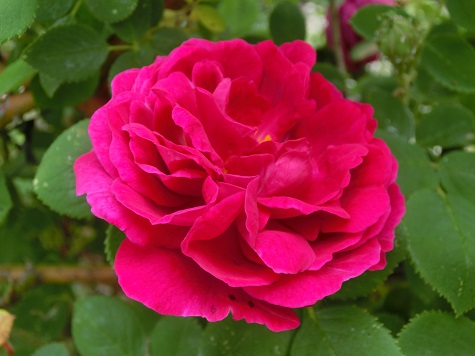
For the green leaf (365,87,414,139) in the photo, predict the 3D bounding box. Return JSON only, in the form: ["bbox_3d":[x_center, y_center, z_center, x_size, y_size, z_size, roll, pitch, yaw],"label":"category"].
[{"bbox_3d":[0.077,-0.035,0.260,0.029,0.013,0.033,0,69,-6],"label":"green leaf"}]

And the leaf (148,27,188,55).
[{"bbox_3d":[-0.036,-0.071,0.265,0.023,0.011,0.017,0,67,0],"label":"leaf"}]

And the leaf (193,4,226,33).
[{"bbox_3d":[-0.018,-0.101,0.320,0.021,0.012,0.018,0,69,0],"label":"leaf"}]

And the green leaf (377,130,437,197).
[{"bbox_3d":[0.081,-0.006,0.245,0.034,0.014,0.035,0,67,-6],"label":"green leaf"}]

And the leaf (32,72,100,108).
[{"bbox_3d":[-0.093,-0.050,0.275,0.036,0.013,0.024,0,67,0],"label":"leaf"}]

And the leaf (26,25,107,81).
[{"bbox_3d":[-0.084,-0.061,0.250,0.041,0.014,0.029,0,67,-3],"label":"leaf"}]

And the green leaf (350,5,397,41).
[{"bbox_3d":[0.086,-0.094,0.310,0.033,0.015,0.024,0,69,6],"label":"green leaf"}]

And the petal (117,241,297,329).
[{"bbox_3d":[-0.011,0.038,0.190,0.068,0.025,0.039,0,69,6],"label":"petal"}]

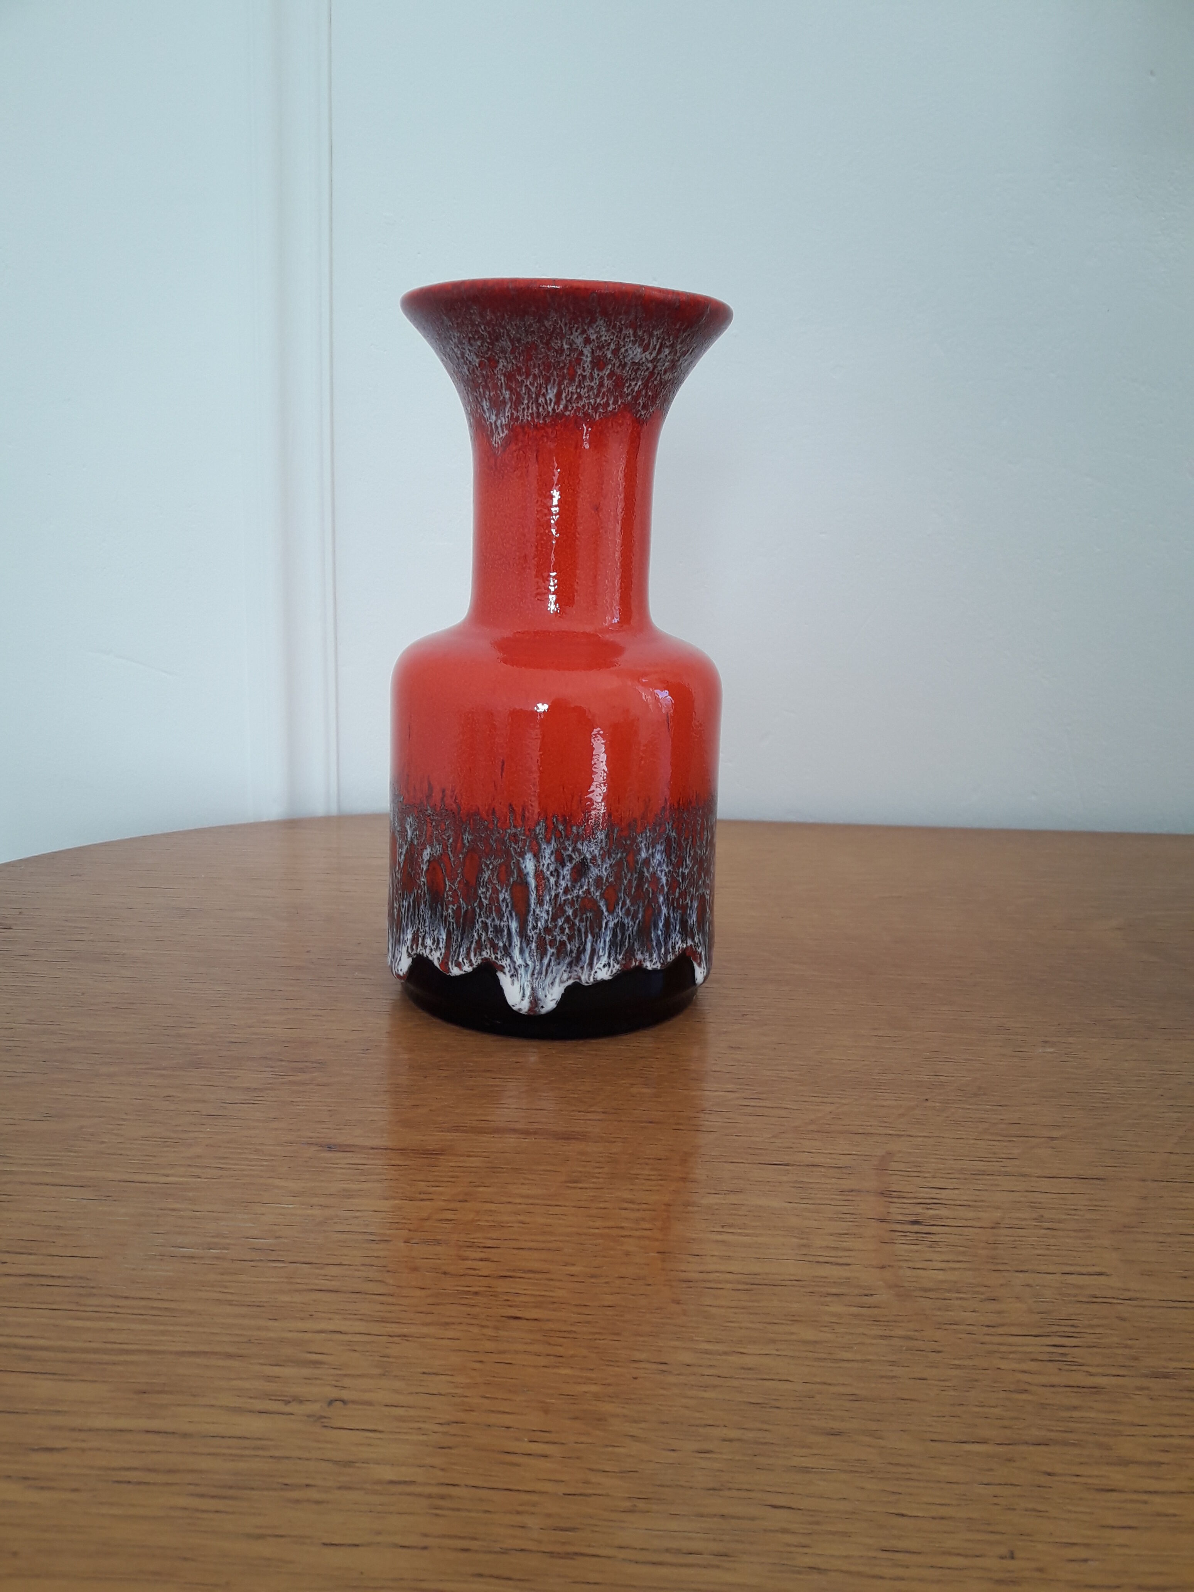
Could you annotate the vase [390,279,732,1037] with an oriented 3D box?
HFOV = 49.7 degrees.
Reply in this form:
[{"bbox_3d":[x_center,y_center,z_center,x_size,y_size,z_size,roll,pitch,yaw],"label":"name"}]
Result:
[{"bbox_3d":[-0.012,-0.044,0.424,0.111,0.222,0.111,2,13,0],"label":"vase"}]

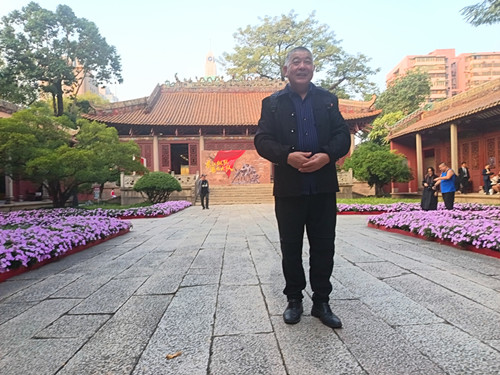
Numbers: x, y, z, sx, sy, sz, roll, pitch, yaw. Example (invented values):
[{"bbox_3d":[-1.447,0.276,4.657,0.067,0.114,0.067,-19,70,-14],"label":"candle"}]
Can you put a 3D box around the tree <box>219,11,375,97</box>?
[{"bbox_3d":[6.700,-11.200,45.000,20.000,24.000,18.000,-1,-1,0],"label":"tree"}]

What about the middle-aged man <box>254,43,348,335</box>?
[{"bbox_3d":[0.332,-0.031,2.150,0.590,1.700,0.370,-1,-1,0],"label":"middle-aged man"}]

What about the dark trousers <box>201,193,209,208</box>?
[{"bbox_3d":[-2.151,0.585,16.500,0.440,0.840,0.300,-1,-1,-3],"label":"dark trousers"}]

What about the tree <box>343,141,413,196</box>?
[{"bbox_3d":[7.355,-1.096,20.000,4.000,3.250,3.700,-1,-1,0],"label":"tree"}]

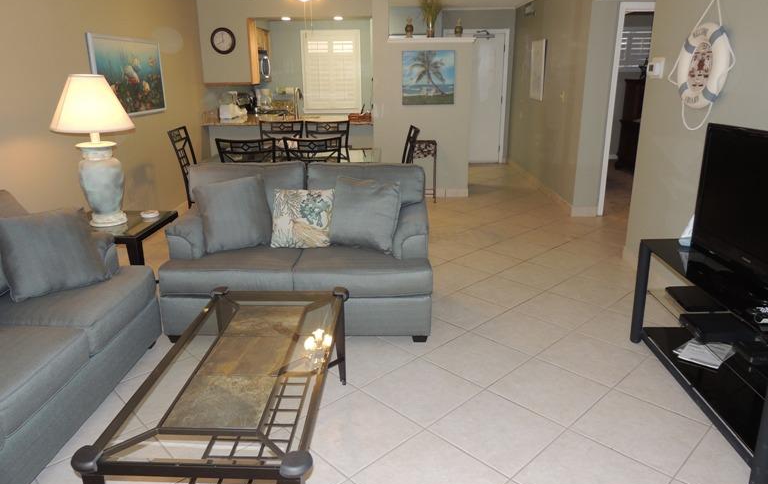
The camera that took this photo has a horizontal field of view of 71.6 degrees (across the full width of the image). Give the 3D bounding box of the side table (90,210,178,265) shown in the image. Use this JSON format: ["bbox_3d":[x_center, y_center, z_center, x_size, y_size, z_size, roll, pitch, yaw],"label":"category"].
[{"bbox_3d":[-1.827,0.147,3.665,0.640,0.550,0.610,0,18,1],"label":"side table"}]

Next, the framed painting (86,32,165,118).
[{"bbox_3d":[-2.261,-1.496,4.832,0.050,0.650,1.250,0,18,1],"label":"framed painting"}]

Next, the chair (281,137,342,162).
[{"bbox_3d":[-0.546,-0.404,4.568,0.470,1.020,0.560,0,18,1],"label":"chair"}]

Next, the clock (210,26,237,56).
[{"bbox_3d":[-1.915,-2.394,6.335,0.290,0.290,0.050,0,18,1],"label":"clock"}]

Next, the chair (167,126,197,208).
[{"bbox_3d":[-1.737,-0.632,5.356,0.550,0.990,0.470,0,18,1],"label":"chair"}]

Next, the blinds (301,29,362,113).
[{"bbox_3d":[-0.832,-2.684,8.428,0.891,1.253,0.080,0,18,1],"label":"blinds"}]

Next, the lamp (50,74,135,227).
[{"bbox_3d":[-1.747,-0.562,3.303,0.460,0.886,0.460,0,18,1],"label":"lamp"}]

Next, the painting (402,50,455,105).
[{"bbox_3d":[0.521,-1.903,6.196,0.607,0.600,0.045,0,18,1],"label":"painting"}]

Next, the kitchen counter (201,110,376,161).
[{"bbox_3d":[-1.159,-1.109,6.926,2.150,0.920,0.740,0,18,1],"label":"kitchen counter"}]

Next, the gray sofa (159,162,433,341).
[{"bbox_3d":[-0.502,0.015,3.404,1.560,0.930,0.940,0,18,1],"label":"gray sofa"}]

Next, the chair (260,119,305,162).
[{"bbox_3d":[-1.101,-0.758,5.724,0.470,0.990,0.550,0,18,1],"label":"chair"}]

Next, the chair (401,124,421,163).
[{"bbox_3d":[0.072,-0.636,5.301,0.550,0.990,0.470,-2,18,-3],"label":"chair"}]

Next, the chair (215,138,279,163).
[{"bbox_3d":[-1.066,-0.395,4.561,0.470,1.020,0.560,0,18,1],"label":"chair"}]

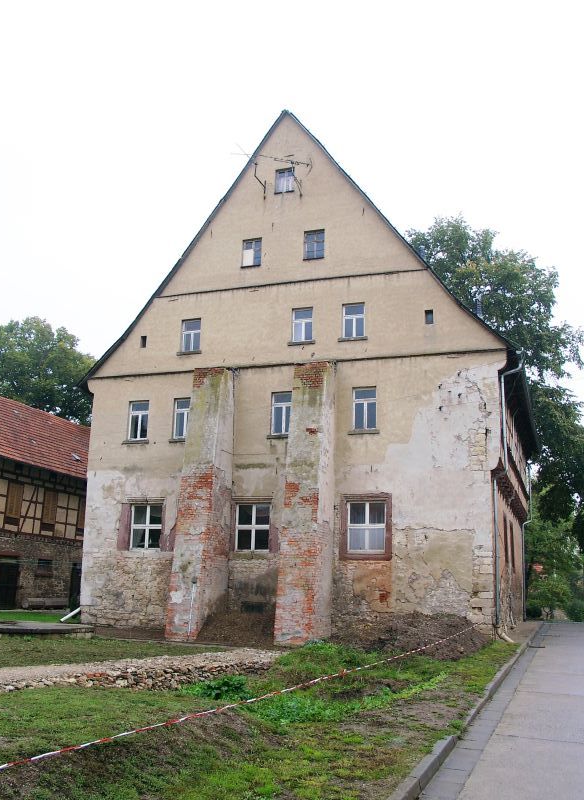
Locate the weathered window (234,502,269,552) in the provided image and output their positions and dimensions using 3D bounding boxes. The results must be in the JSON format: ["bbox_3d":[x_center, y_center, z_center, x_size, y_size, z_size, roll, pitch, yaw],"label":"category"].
[{"bbox_3d":[-1.254,4.075,25.124,1.180,1.490,0.150,-3,-11,19],"label":"weathered window"}]

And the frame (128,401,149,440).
[{"bbox_3d":[-5.282,0.746,27.201,0.760,1.350,0.150,-3,-11,19],"label":"frame"}]

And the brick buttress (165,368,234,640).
[{"bbox_3d":[-2.825,3.028,24.583,1.070,8.350,2.200,-3,-11,19],"label":"brick buttress"}]

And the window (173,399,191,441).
[{"bbox_3d":[-3.623,0.668,26.615,0.750,1.370,0.150,-3,-11,19],"label":"window"}]

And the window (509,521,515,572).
[{"bbox_3d":[8.312,5.534,29.646,0.180,1.900,1.350,-3,-11,19],"label":"window"}]

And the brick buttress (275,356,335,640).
[{"bbox_3d":[0.433,2.884,23.539,1.120,8.400,2.000,-3,-11,19],"label":"brick buttress"}]

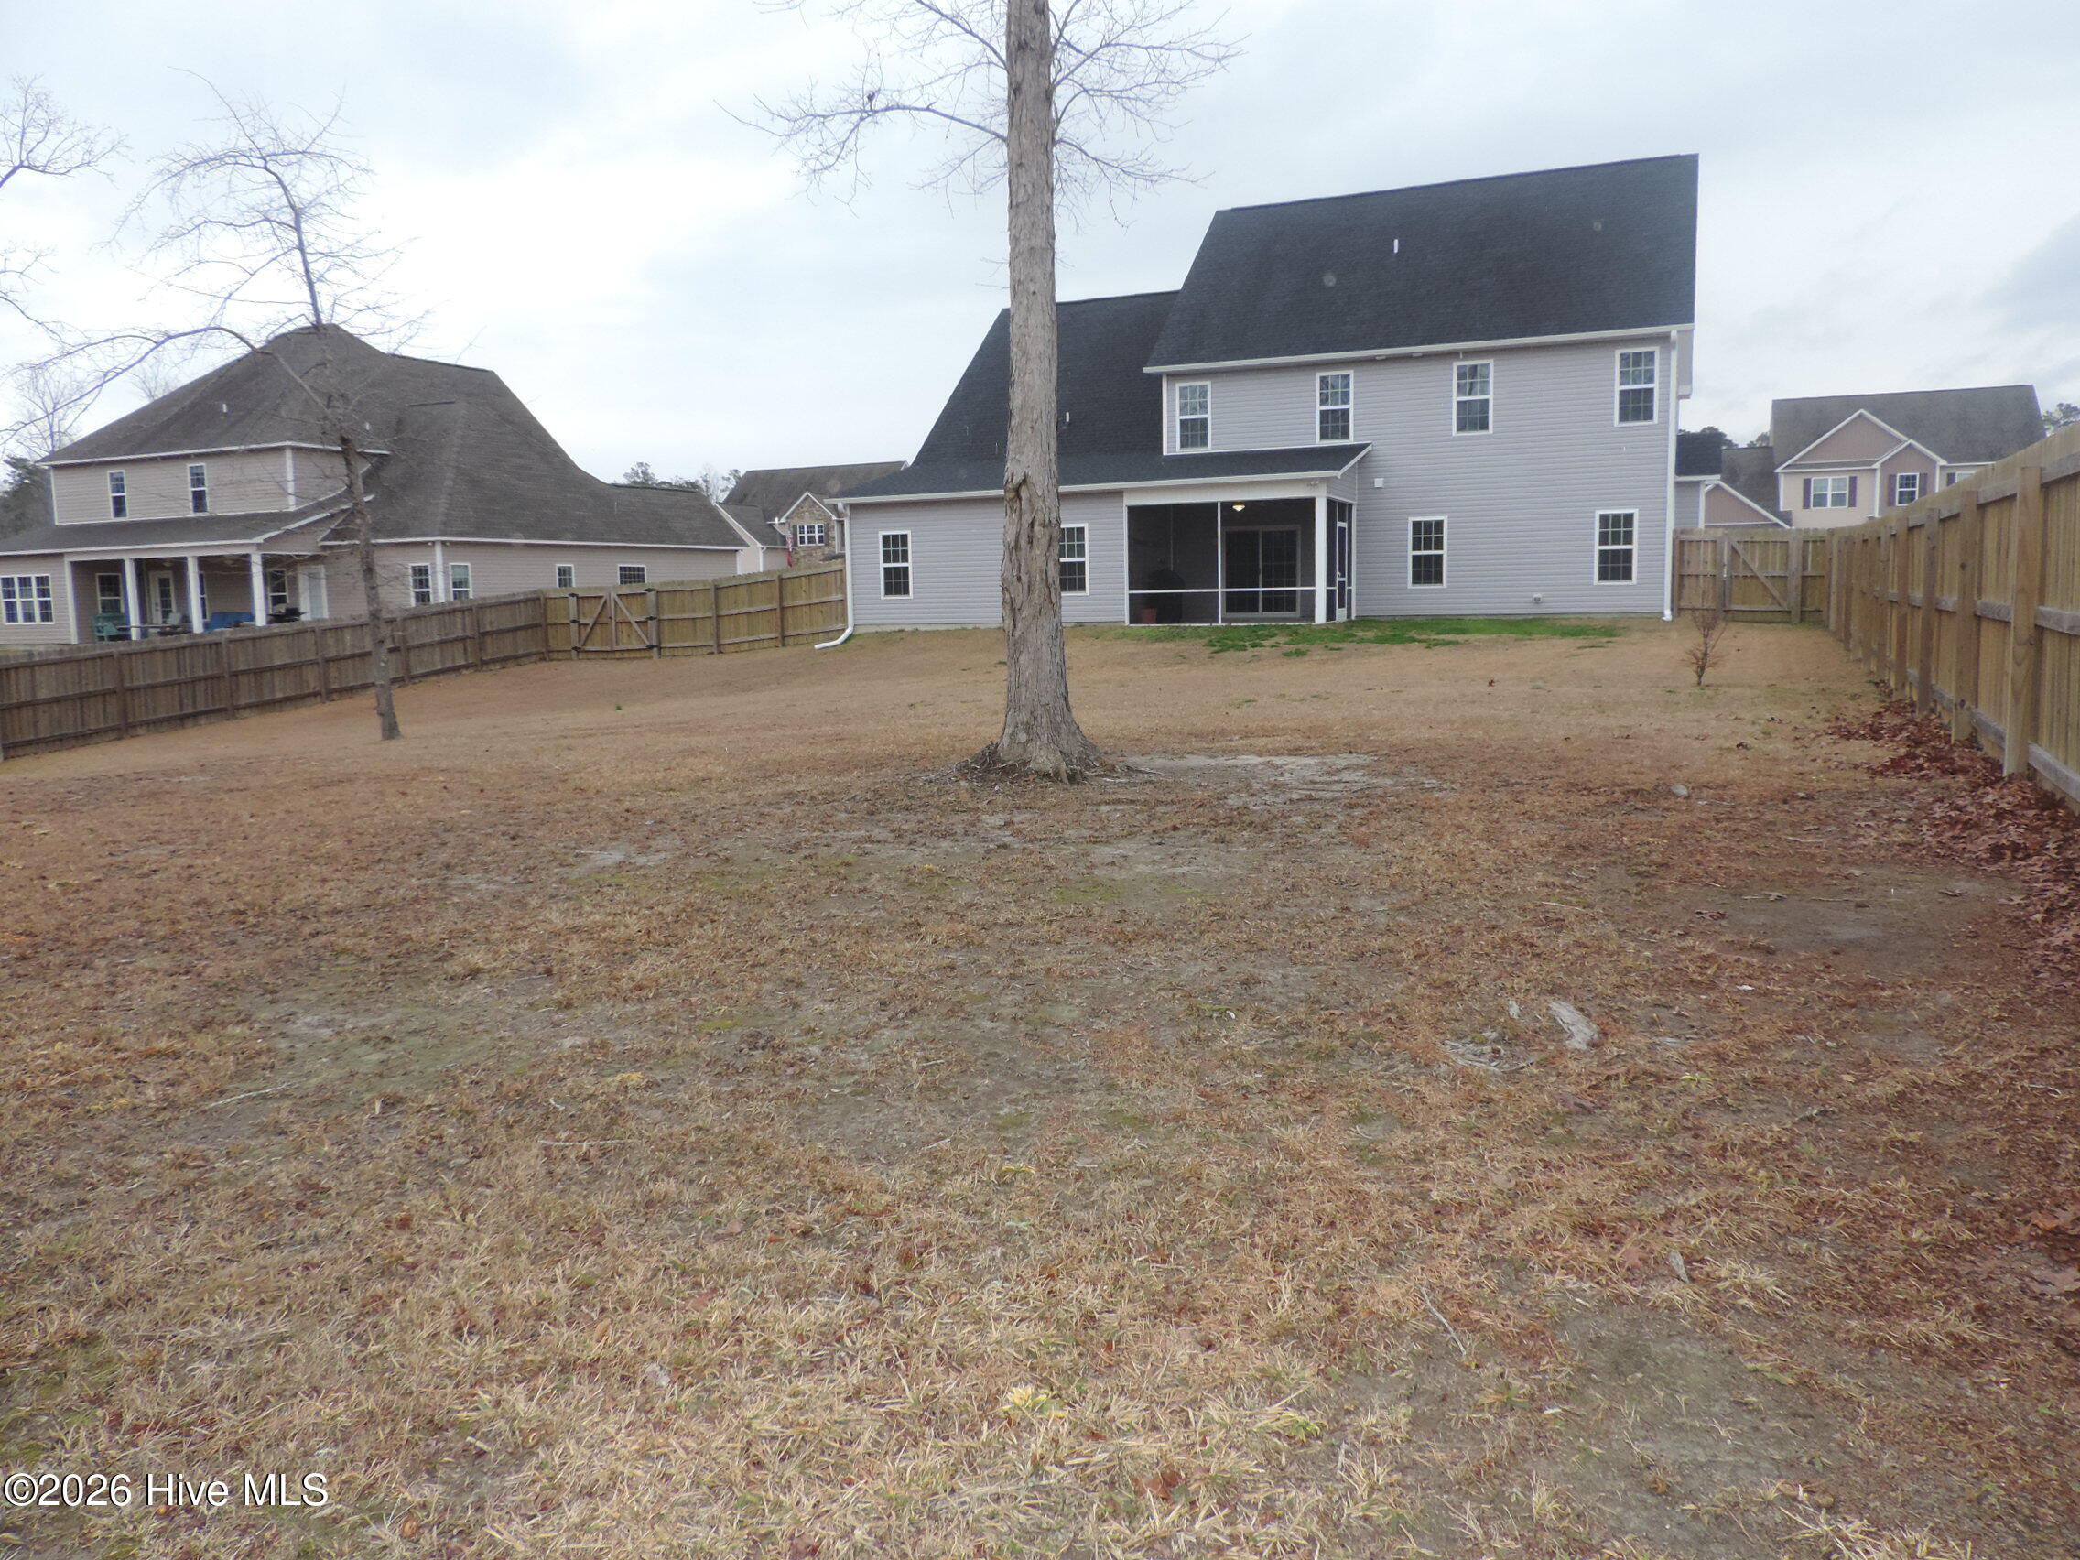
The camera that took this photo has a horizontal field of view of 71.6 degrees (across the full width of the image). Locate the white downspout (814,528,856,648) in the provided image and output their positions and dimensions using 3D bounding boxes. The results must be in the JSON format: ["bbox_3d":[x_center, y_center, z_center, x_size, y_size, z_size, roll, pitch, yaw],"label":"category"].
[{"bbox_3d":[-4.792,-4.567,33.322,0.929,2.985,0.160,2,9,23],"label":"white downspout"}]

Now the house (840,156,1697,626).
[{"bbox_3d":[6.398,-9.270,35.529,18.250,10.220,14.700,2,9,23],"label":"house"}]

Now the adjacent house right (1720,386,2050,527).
[{"bbox_3d":[38.177,-13.734,68.395,15.200,8.950,10.800,2,9,23],"label":"adjacent house right"}]

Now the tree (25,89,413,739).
[{"bbox_3d":[-8.914,-3.911,15.956,3.857,7.109,3.548,-6,10,-24],"label":"tree"}]

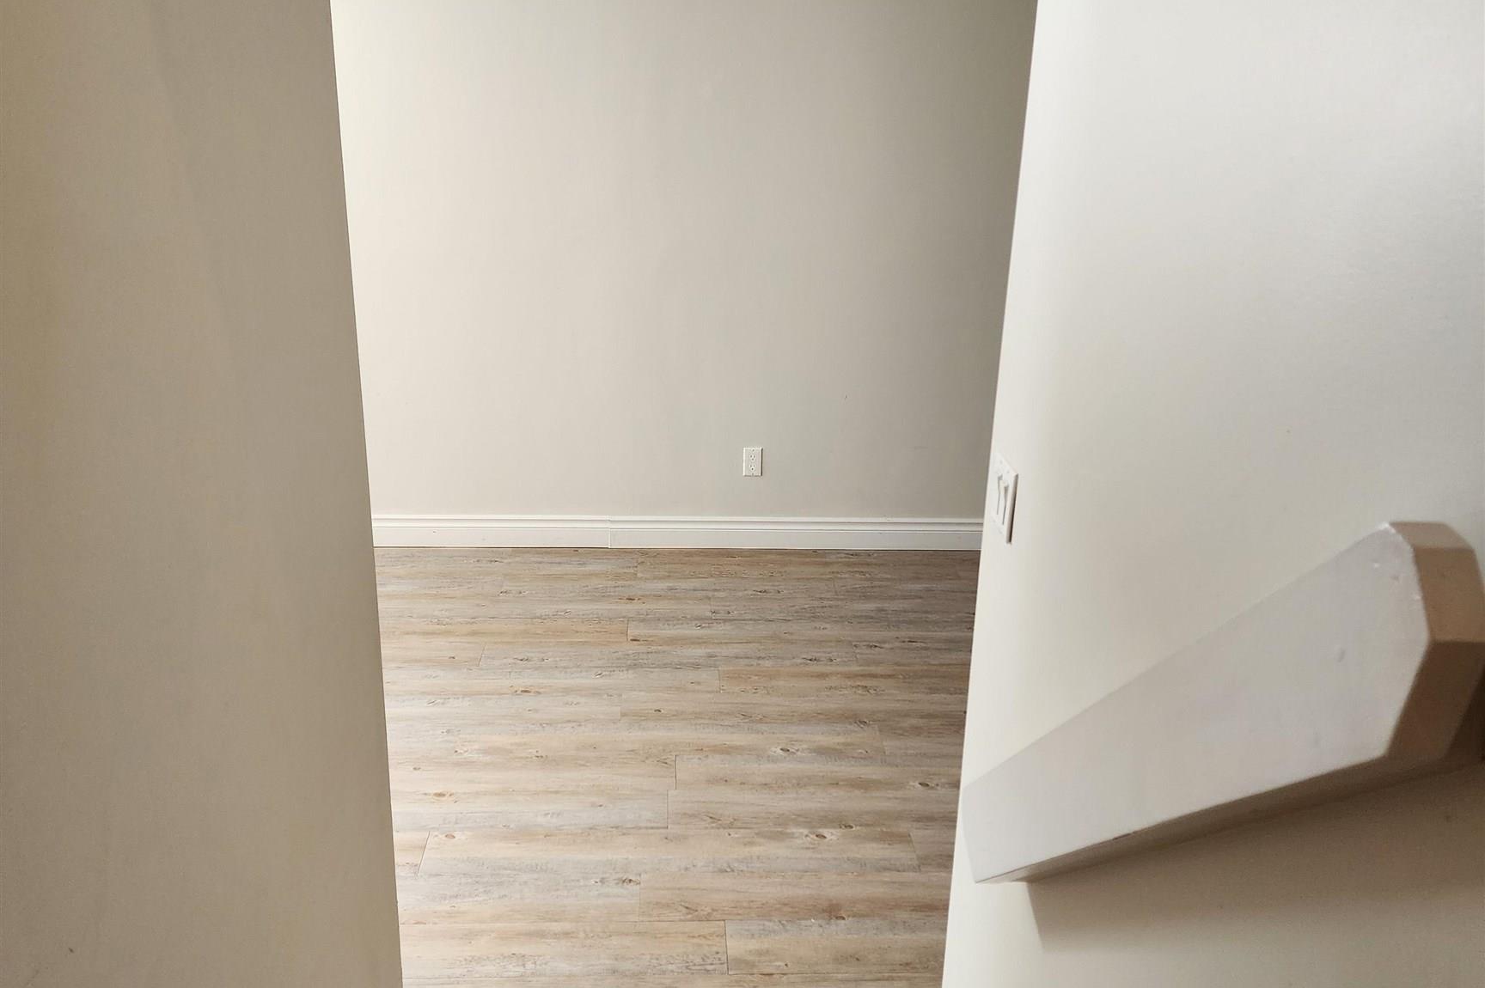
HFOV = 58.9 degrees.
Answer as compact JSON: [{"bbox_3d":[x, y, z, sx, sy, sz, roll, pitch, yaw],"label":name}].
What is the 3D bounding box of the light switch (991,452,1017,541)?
[{"bbox_3d":[0.404,0.005,2.040,0.011,0.116,0.116,0,20,-4],"label":"light switch"}]

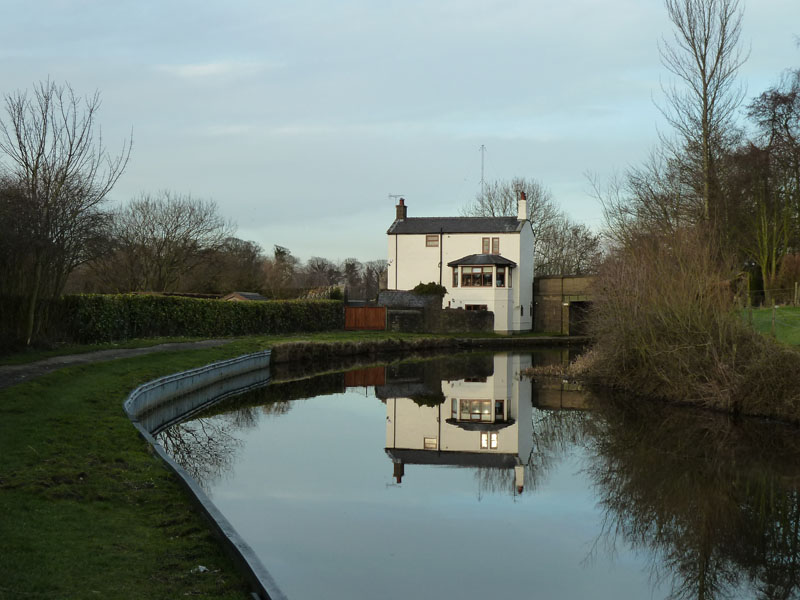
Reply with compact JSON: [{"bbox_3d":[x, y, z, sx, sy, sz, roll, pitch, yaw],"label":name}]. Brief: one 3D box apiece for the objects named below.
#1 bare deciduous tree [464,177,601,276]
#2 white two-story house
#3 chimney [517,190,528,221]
[{"bbox_3d":[12.372,-4.656,127.931,12.767,13.596,11.500,0,-1,6],"label":"bare deciduous tree"},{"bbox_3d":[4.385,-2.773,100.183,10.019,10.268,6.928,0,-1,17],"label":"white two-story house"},{"bbox_3d":[9.022,-6.835,99.606,0.586,2.067,0.640,0,-1,17],"label":"chimney"}]

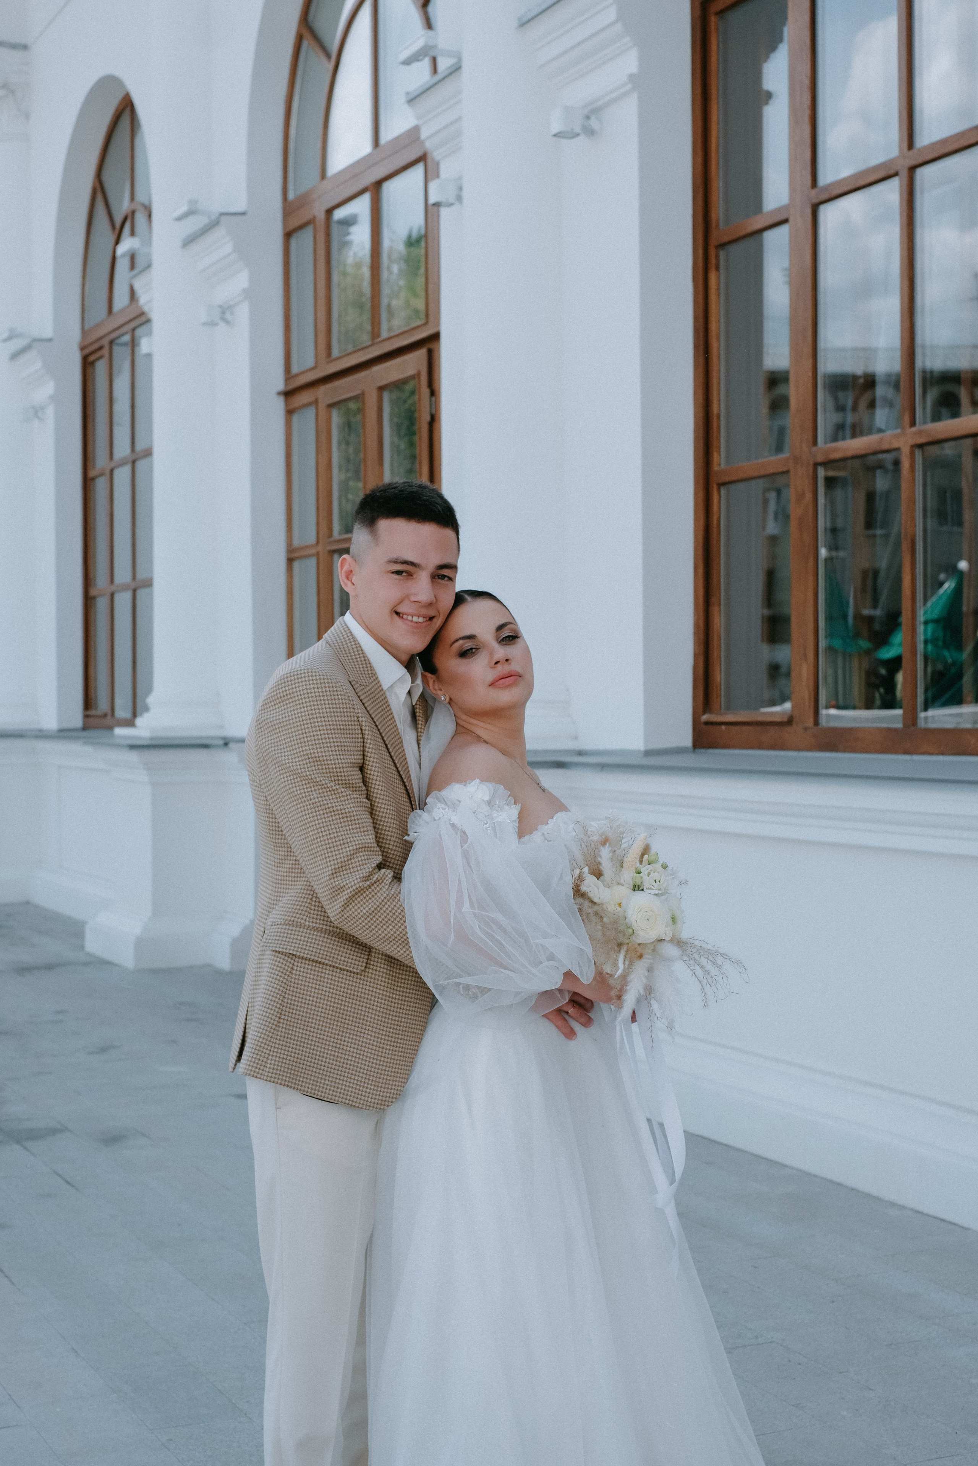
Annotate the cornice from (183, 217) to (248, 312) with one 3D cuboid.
[{"bbox_3d":[-1.535,-2.617,12.101,0.156,0.448,0.695,-1,1,-25],"label":"cornice"}]

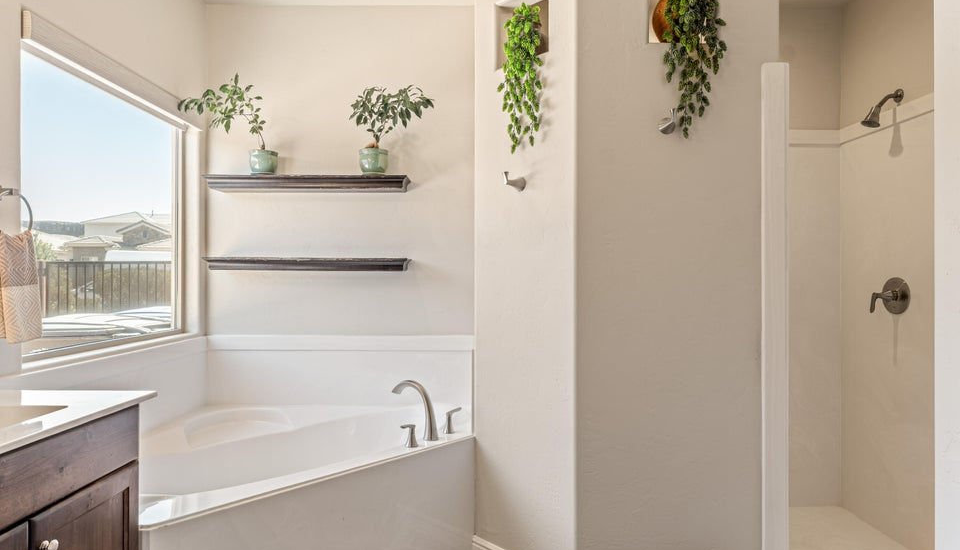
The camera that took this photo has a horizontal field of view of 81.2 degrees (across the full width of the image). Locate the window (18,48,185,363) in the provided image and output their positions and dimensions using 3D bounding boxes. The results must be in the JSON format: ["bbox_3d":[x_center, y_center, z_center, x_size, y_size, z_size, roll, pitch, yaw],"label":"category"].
[{"bbox_3d":[-1.565,-0.240,2.370,0.080,1.060,1.130,0,0,0],"label":"window"}]

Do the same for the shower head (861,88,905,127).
[{"bbox_3d":[1.880,-0.783,2.618,0.175,0.187,0.080,0,0,0],"label":"shower head"}]

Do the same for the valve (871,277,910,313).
[{"bbox_3d":[1.908,0.097,2.642,0.115,0.177,0.177,0,0,0],"label":"valve"}]

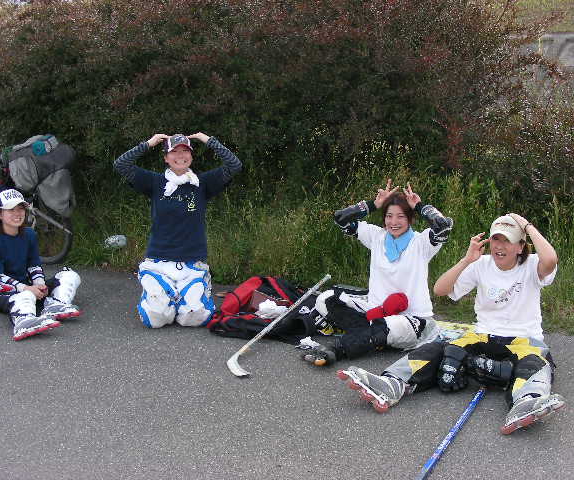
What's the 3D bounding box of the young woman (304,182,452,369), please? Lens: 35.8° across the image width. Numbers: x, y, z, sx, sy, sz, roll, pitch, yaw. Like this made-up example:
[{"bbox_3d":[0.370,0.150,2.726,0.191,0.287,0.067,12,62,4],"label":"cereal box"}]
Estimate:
[{"bbox_3d":[0.466,0.149,4.711,0.695,0.910,0.685,5,12,25],"label":"young woman"}]

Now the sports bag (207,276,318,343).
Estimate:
[{"bbox_3d":[-0.100,0.397,5.159,0.580,0.260,0.380,5,12,27],"label":"sports bag"}]

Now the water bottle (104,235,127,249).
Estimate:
[{"bbox_3d":[-1.376,0.012,7.121,0.220,0.090,0.090,-2,10,-26],"label":"water bottle"}]

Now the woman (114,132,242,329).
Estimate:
[{"bbox_3d":[-0.642,-0.095,5.393,0.738,1.140,0.599,-1,11,-4],"label":"woman"}]

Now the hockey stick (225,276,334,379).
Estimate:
[{"bbox_3d":[0.054,0.445,4.998,0.221,0.070,1.421,2,19,27],"label":"hockey stick"}]

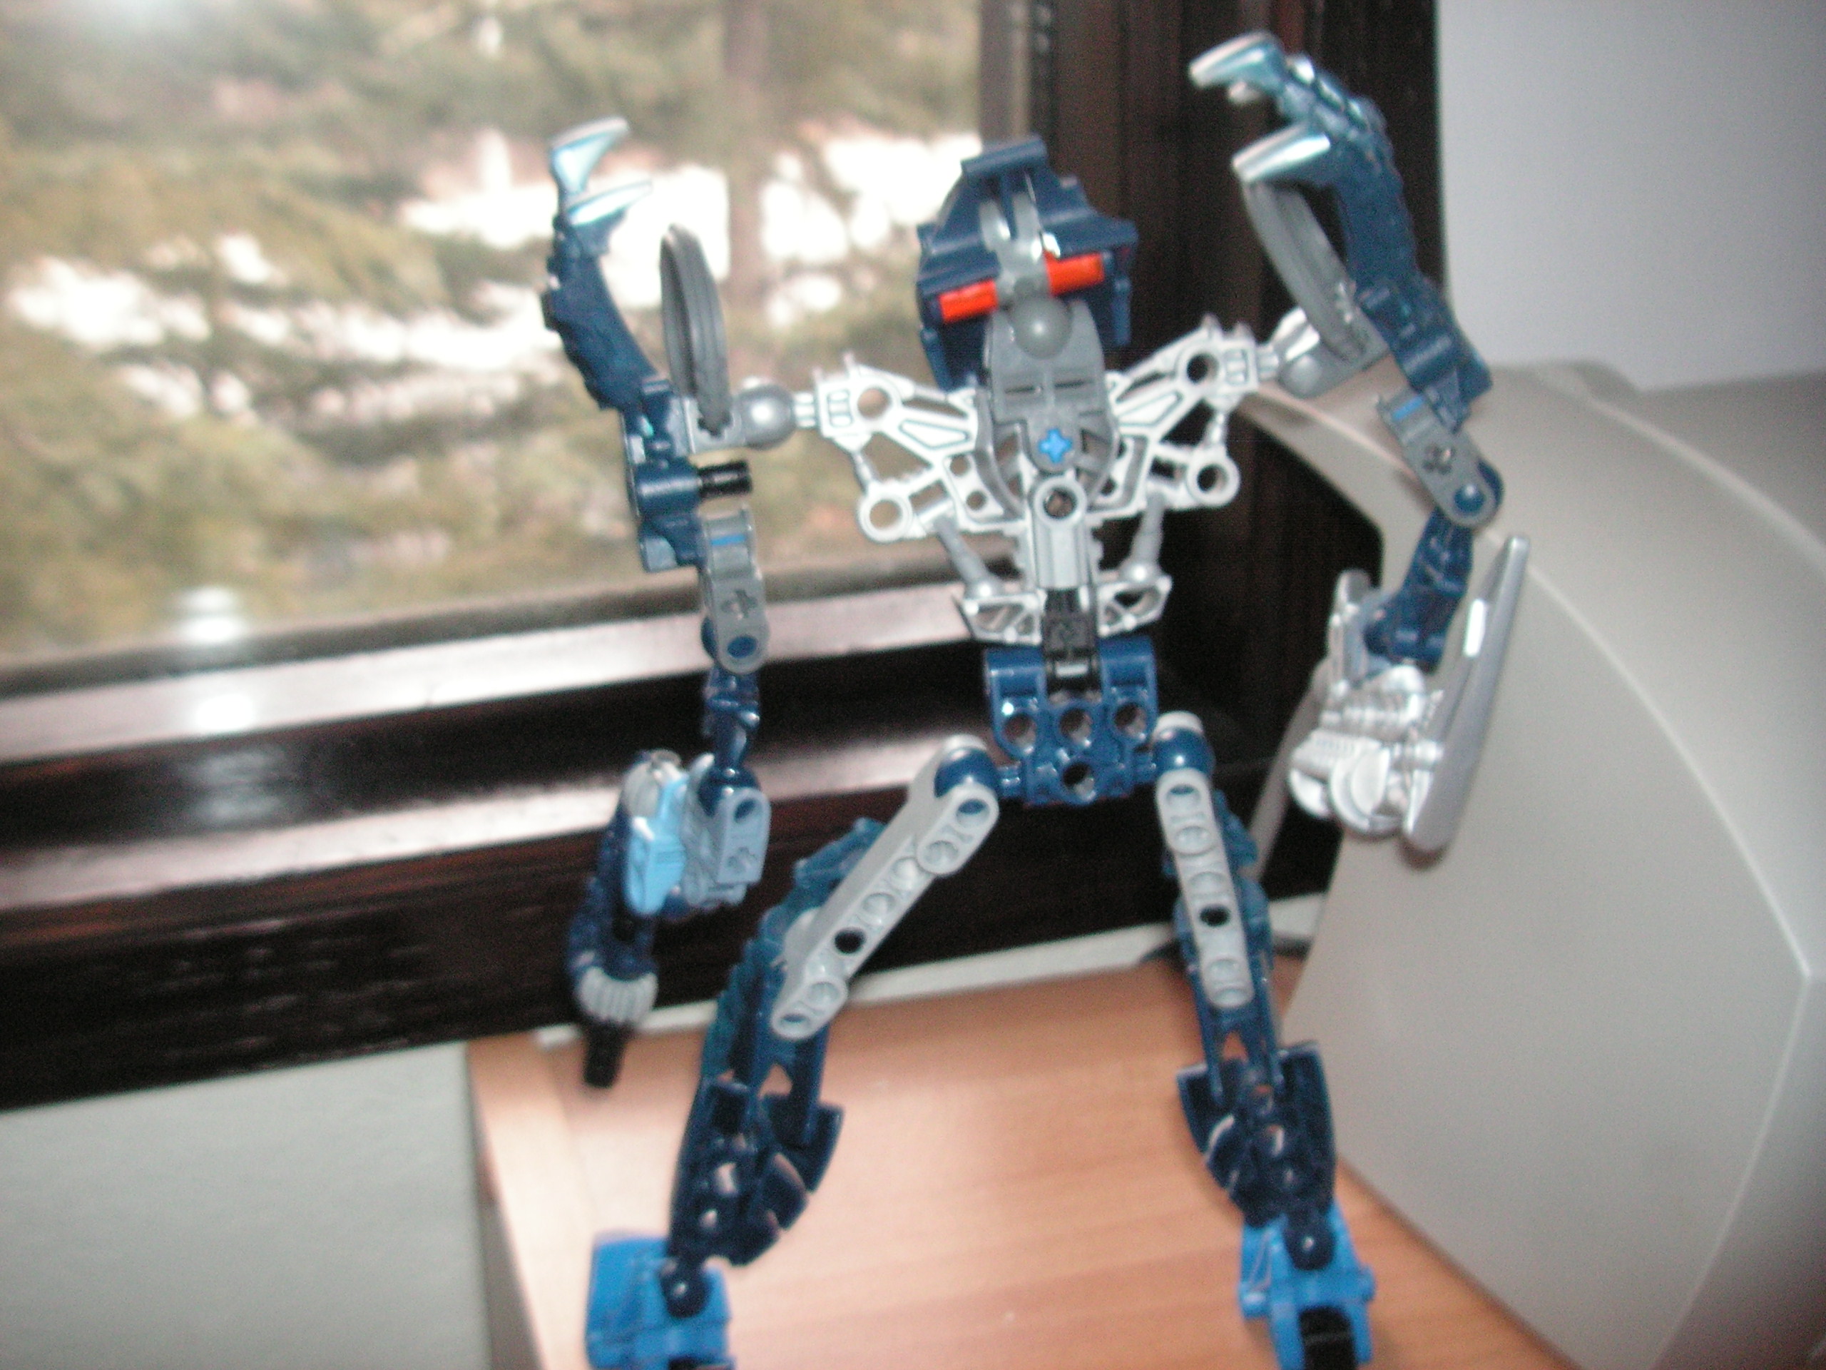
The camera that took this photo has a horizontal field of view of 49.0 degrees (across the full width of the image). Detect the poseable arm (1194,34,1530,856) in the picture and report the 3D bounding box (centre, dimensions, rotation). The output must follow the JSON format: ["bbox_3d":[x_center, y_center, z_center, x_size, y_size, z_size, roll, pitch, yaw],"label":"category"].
[{"bbox_3d":[0.064,-0.034,0.282,0.043,0.113,0.048,-4,13,0],"label":"poseable arm"}]

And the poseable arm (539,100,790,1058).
[{"bbox_3d":[-0.034,-0.012,0.285,0.038,0.134,0.046,-4,13,0],"label":"poseable arm"}]

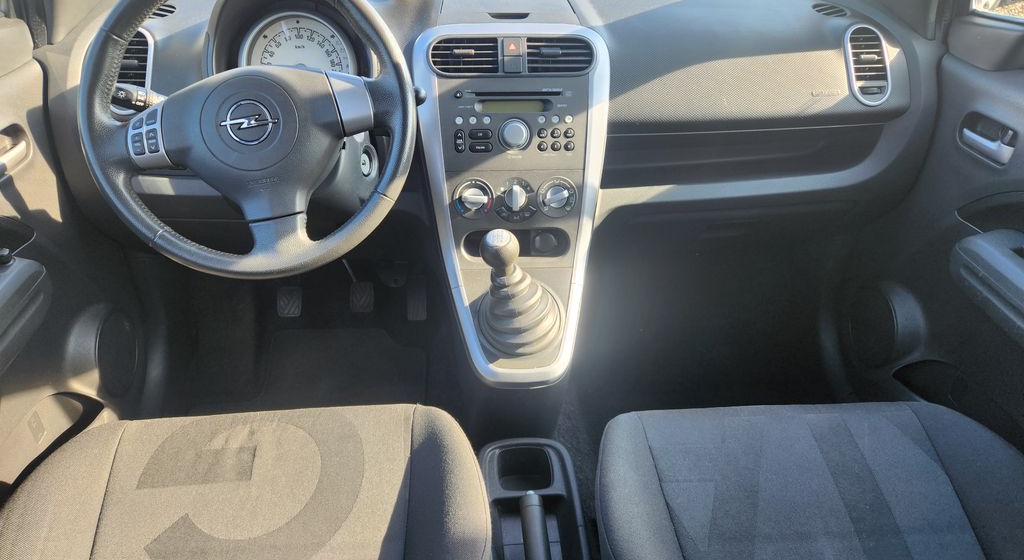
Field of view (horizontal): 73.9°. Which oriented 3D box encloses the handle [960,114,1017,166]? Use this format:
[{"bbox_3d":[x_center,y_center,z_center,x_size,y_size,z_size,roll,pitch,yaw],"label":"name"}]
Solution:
[{"bbox_3d":[0.679,-0.199,0.970,0.032,0.052,0.105,-1,26,-4],"label":"handle"}]

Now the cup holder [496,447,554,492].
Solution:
[{"bbox_3d":[0.018,0.284,0.952,0.077,0.062,0.077,-1,34,-4],"label":"cup holder"}]

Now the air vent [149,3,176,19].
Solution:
[{"bbox_3d":[-0.534,-0.407,1.030,0.054,0.032,0.020,-1,-11,-4],"label":"air vent"}]

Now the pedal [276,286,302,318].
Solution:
[{"bbox_3d":[-0.448,0.045,1.370,0.050,0.064,0.030,-1,-1,-4],"label":"pedal"}]

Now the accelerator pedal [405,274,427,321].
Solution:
[{"bbox_3d":[-0.197,0.040,1.410,0.042,0.092,0.030,-1,-6,-4],"label":"accelerator pedal"}]

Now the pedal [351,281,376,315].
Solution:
[{"bbox_3d":[-0.303,0.035,1.380,0.050,0.066,0.030,-1,-1,-4],"label":"pedal"}]

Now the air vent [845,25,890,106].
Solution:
[{"bbox_3d":[0.539,-0.325,1.030,0.062,0.124,0.035,-7,13,1],"label":"air vent"}]

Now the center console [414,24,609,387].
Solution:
[{"bbox_3d":[0.010,-0.114,0.899,0.275,0.385,0.350,-1,34,-4],"label":"center console"}]

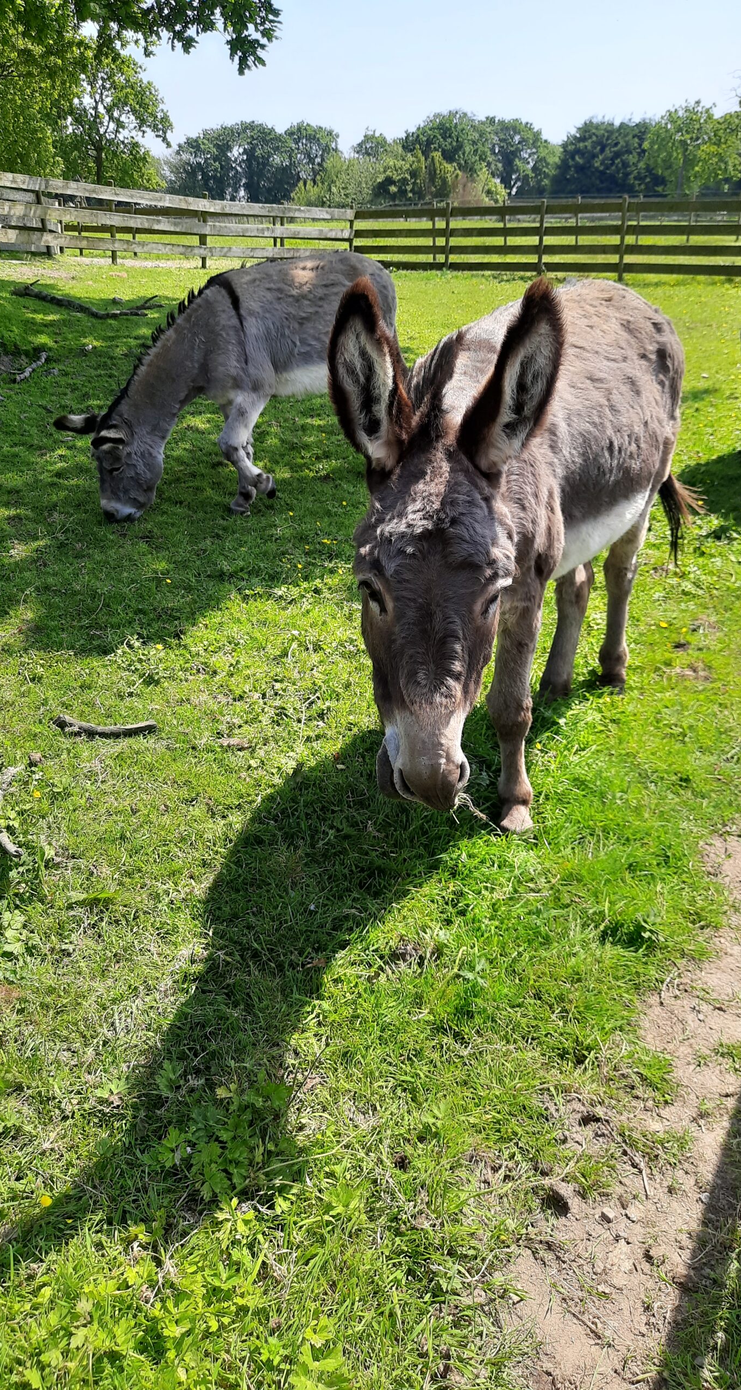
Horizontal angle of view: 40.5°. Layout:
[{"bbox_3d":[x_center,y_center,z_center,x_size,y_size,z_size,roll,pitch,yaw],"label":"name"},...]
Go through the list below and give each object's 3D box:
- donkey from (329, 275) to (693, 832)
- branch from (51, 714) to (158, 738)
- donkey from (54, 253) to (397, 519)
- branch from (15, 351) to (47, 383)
[{"bbox_3d":[0.345,-0.278,2.199,0.544,1.255,1.737,9,26,19],"label":"donkey"},{"bbox_3d":[-0.746,0.090,2.820,0.300,0.055,0.075,0,25,0],"label":"branch"},{"bbox_3d":[-0.578,-1.426,4.631,1.517,1.140,0.502,-14,28,-27],"label":"donkey"},{"bbox_3d":[-2.654,-2.565,7.850,0.120,0.100,0.650,-1,25,-3],"label":"branch"}]

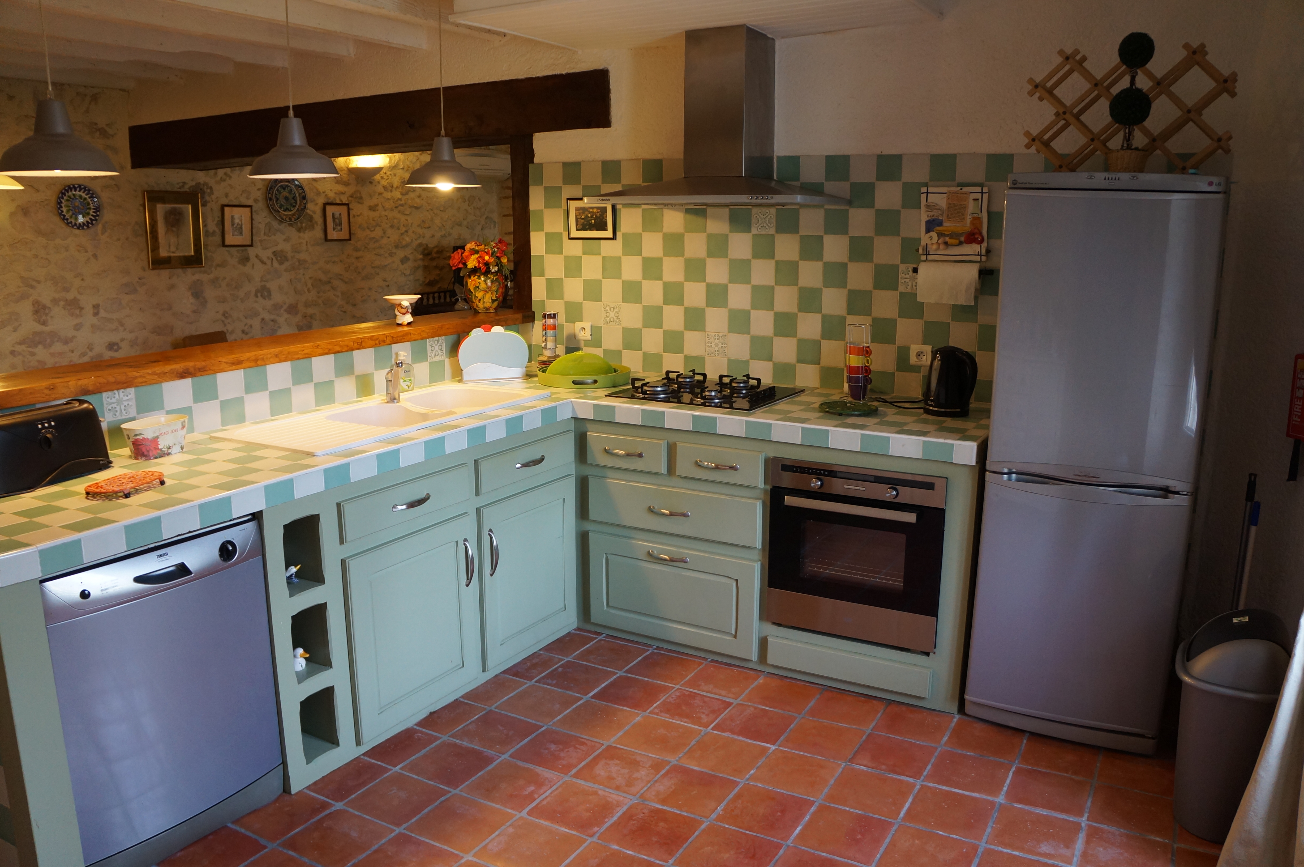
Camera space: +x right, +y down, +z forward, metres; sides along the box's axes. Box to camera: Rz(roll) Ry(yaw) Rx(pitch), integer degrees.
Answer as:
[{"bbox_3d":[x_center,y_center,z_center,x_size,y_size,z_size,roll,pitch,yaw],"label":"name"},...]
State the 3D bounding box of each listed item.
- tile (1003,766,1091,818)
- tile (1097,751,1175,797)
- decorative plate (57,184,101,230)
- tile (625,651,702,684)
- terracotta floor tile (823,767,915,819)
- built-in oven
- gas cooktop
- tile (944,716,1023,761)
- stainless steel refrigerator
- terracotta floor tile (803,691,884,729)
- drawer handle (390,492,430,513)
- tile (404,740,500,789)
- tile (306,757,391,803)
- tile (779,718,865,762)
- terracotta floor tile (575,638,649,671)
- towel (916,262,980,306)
[{"bbox_3d":[1.078,0.979,2.663,0.208,0.015,0.208,7,14,28],"label":"tile"},{"bbox_3d":[1.373,0.969,2.778,0.220,0.015,0.220,7,14,29],"label":"tile"},{"bbox_3d":[-3.251,-1.285,5.544,0.030,0.278,0.278,7,14,29],"label":"decorative plate"},{"bbox_3d":[0.050,0.861,3.575,0.209,0.015,0.209,7,13,29],"label":"tile"},{"bbox_3d":[0.599,0.988,2.667,0.212,0.017,0.209,6,13,29],"label":"terracotta floor tile"},{"bbox_3d":[0.800,0.351,3.491,0.597,0.595,0.560,7,13,29],"label":"built-in oven"},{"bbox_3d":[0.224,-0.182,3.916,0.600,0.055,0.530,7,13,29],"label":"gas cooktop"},{"bbox_3d":[1.000,0.930,2.942,0.212,0.017,0.209,6,13,29],"label":"tile"},{"bbox_3d":[1.405,0.063,3.075,0.588,1.685,0.635,6,13,29],"label":"stainless steel refrigerator"},{"bbox_3d":[0.646,0.924,3.247,0.209,0.015,0.209,7,13,29],"label":"terracotta floor tile"},{"bbox_3d":[-0.711,0.211,2.913,0.031,0.023,0.156,6,13,29],"label":"drawer handle"},{"bbox_3d":[-0.584,0.965,2.836,0.220,0.015,0.220,7,14,29],"label":"tile"},{"bbox_3d":[-0.863,0.964,2.732,0.185,0.015,0.208,7,14,28],"label":"tile"},{"bbox_3d":[0.525,0.954,3.029,0.216,0.015,0.216,7,13,28],"label":"tile"},{"bbox_3d":[-0.152,0.820,3.592,0.220,0.015,0.225,7,14,29],"label":"terracotta floor tile"},{"bbox_3d":[1.044,-0.530,3.448,0.225,0.147,0.110,7,14,29],"label":"towel"}]

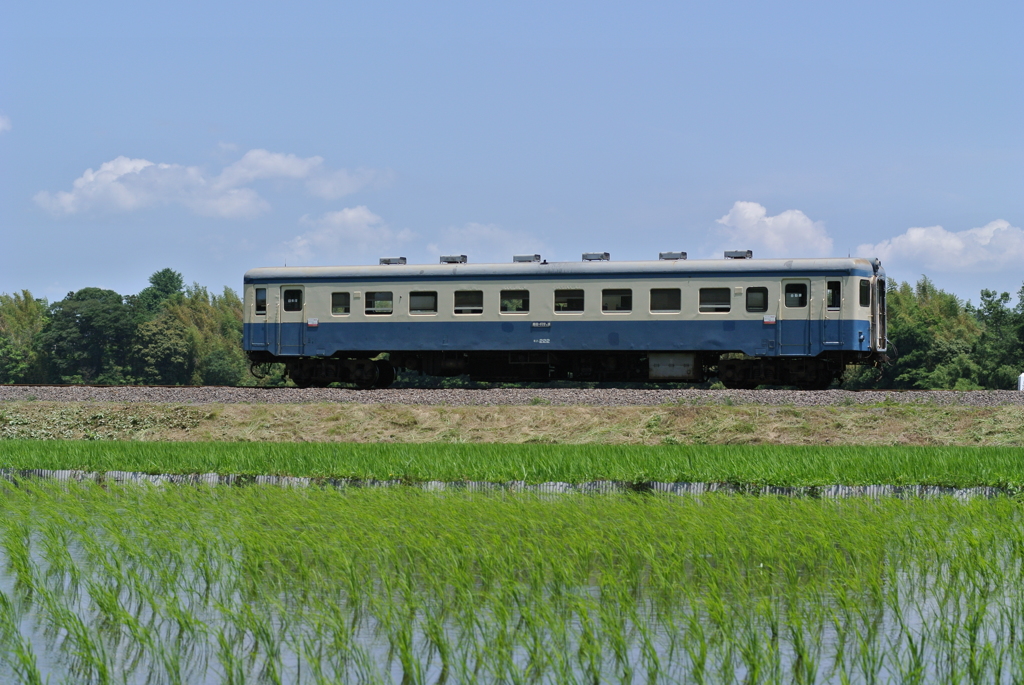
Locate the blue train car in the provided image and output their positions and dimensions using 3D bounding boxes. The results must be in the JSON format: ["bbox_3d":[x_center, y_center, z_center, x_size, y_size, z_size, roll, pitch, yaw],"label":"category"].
[{"bbox_3d":[1.311,-0.590,72.840,19.800,3.920,2.900,0,0,22],"label":"blue train car"}]

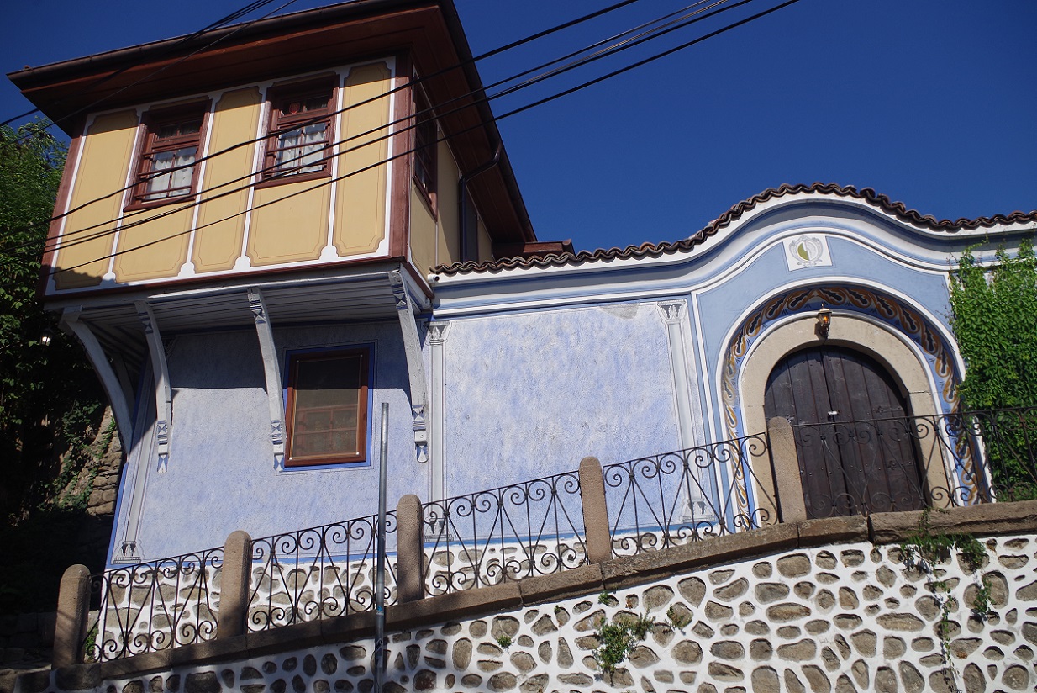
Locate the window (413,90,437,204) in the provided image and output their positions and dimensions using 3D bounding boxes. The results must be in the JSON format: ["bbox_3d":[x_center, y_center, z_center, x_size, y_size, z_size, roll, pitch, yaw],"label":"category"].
[{"bbox_3d":[-1.154,-2.502,9.730,0.100,1.520,0.870,-6,-22,10],"label":"window"}]

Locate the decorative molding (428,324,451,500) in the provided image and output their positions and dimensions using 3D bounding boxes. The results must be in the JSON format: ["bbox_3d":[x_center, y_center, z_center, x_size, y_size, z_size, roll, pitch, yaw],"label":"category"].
[{"bbox_3d":[-0.891,0.772,8.646,0.260,2.360,0.090,-5,-22,6],"label":"decorative molding"}]

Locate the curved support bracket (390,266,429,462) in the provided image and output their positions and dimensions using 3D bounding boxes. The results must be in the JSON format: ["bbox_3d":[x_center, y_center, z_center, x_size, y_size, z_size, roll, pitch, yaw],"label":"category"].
[{"bbox_3d":[-1.178,0.216,8.472,0.150,1.900,0.860,-5,-22,6],"label":"curved support bracket"}]

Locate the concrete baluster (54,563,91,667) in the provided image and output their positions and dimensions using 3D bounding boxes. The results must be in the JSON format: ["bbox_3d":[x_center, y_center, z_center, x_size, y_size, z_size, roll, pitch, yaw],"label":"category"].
[{"bbox_3d":[-4.148,2.484,7.220,0.200,0.940,0.190,-5,-22,6],"label":"concrete baluster"}]

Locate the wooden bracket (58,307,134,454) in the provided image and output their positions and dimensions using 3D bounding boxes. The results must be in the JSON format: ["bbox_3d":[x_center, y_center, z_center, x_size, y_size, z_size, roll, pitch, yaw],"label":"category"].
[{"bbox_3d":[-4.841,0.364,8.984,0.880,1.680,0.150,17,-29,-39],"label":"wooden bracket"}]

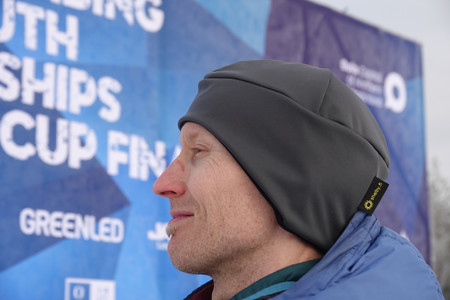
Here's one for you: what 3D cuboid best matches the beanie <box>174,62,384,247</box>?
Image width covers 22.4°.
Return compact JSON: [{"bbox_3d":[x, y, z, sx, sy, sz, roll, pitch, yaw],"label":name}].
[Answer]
[{"bbox_3d":[0.061,0.004,1.190,0.228,0.200,0.180,5,-9,15],"label":"beanie"}]

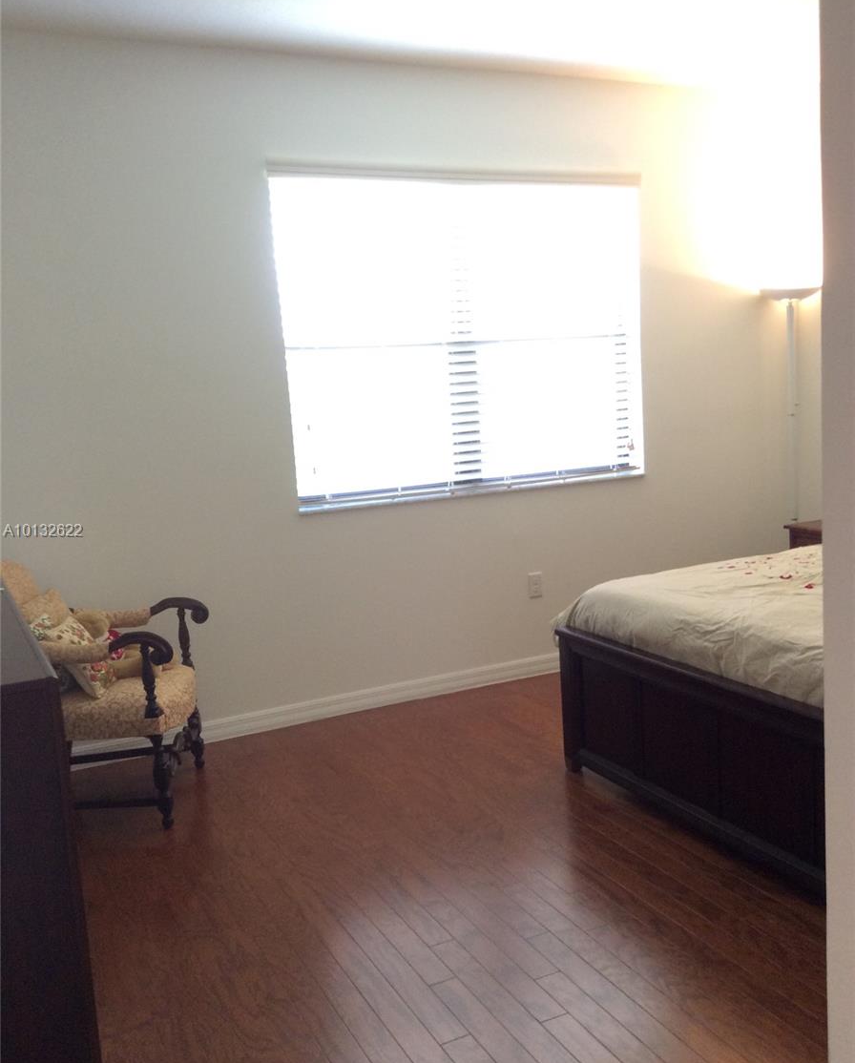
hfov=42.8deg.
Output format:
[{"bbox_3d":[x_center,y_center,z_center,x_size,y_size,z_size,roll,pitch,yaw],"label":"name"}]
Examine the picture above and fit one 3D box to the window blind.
[{"bbox_3d":[0.221,-0.896,4.884,1.810,1.387,0.065,-7,9,-26],"label":"window blind"}]

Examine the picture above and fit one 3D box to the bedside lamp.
[{"bbox_3d":[1.847,-0.324,5.501,0.310,1.787,0.310,-7,9,-26],"label":"bedside lamp"}]

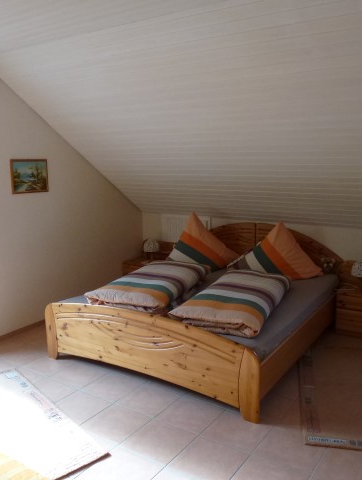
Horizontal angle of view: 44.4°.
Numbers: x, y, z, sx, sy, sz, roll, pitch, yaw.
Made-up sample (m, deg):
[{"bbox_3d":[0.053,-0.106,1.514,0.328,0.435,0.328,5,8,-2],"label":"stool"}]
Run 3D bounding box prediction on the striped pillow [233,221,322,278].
[{"bbox_3d":[0.931,0.078,4.421,0.860,0.510,0.320,5,12,29],"label":"striped pillow"}]

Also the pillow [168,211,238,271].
[{"bbox_3d":[0.195,-0.002,4.829,0.800,0.540,0.330,5,12,29],"label":"pillow"}]

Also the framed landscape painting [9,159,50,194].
[{"bbox_3d":[-1.458,-0.623,4.324,0.025,0.330,0.415,6,13,35],"label":"framed landscape painting"}]

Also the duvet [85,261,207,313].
[{"bbox_3d":[-0.226,0.374,3.946,0.720,0.170,1.050,4,12,25],"label":"duvet"}]

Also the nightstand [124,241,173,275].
[{"bbox_3d":[-0.369,0.352,5.477,0.590,0.630,0.360,5,13,32],"label":"nightstand"}]

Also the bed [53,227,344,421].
[{"bbox_3d":[0.225,0.441,4.070,1.930,0.950,2.070,5,13,32],"label":"bed"}]

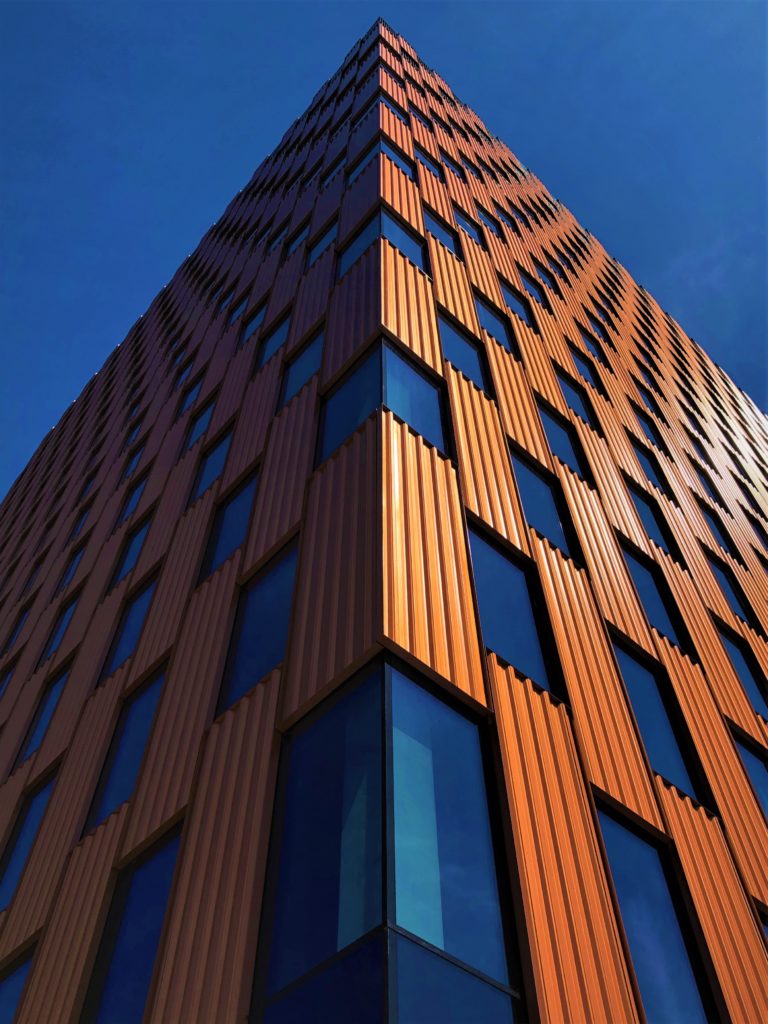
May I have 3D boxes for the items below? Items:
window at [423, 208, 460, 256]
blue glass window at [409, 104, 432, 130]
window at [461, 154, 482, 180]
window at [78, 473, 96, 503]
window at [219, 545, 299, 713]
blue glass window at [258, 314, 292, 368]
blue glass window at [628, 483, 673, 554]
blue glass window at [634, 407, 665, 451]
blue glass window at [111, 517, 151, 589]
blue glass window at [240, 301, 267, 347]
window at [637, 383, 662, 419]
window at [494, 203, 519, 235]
[{"bbox_3d":[1.397,-6.908,20.564,1.220,2.350,0.200,35,-61,-23],"label":"window"},{"bbox_3d":[1.345,-14.902,31.351,1.220,2.350,0.200,35,-61,-23],"label":"blue glass window"},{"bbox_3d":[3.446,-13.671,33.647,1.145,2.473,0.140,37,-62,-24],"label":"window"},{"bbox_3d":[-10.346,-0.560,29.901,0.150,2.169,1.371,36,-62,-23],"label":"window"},{"bbox_3d":[-1.384,1.329,9.994,0.150,2.410,1.371,36,-62,-23],"label":"window"},{"bbox_3d":[-2.399,-3.779,18.444,0.200,2.350,1.220,37,-62,-24],"label":"blue glass window"},{"bbox_3d":[5.305,0.104,16.719,1.220,2.350,0.200,35,-61,-23],"label":"blue glass window"},{"bbox_3d":[7.857,-2.368,24.656,1.199,2.218,0.122,36,-62,-23],"label":"blue glass window"},{"bbox_3d":[-5.525,0.992,18.549,0.140,2.473,1.286,35,-61,-23],"label":"blue glass window"},{"bbox_3d":[-3.494,-5.021,22.501,0.122,2.218,1.199,36,-62,-23],"label":"blue glass window"},{"bbox_3d":[9.007,-3.681,28.272,1.199,2.218,0.122,36,-62,-23],"label":"window"},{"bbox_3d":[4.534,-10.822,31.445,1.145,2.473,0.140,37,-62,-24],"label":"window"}]

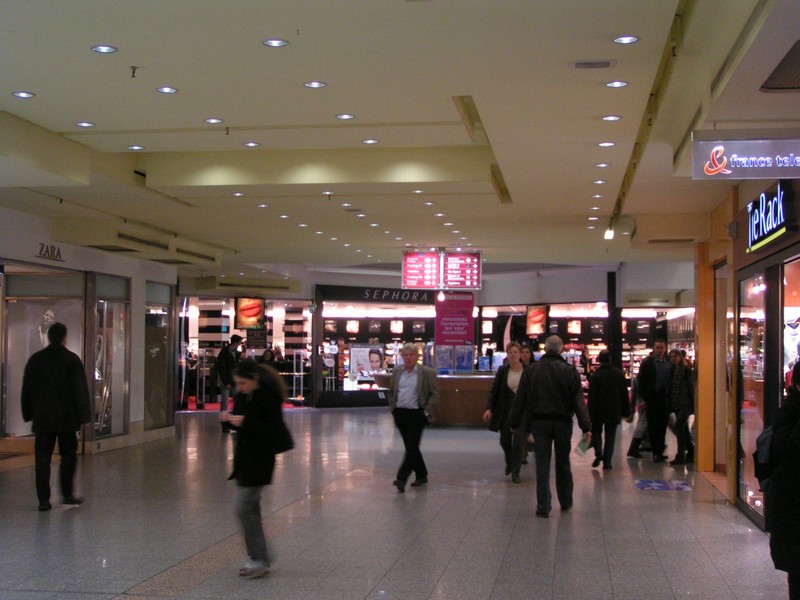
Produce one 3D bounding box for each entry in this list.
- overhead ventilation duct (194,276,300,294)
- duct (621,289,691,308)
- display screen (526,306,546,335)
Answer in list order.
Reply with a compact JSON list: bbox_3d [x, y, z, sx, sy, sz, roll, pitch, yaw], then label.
[{"bbox_3d":[-3.808,-0.364,27.300,2.400,0.340,1.000,2,-3,-30],"label":"overhead ventilation duct"},{"bbox_3d":[6.916,-0.041,29.400,1.800,0.480,0.700,0,-3,9],"label":"duct"},{"bbox_3d":[3.910,0.585,31.000,0.720,0.780,0.160,-2,-3,38],"label":"display screen"}]

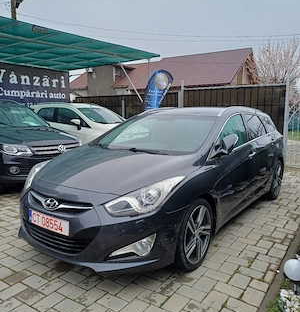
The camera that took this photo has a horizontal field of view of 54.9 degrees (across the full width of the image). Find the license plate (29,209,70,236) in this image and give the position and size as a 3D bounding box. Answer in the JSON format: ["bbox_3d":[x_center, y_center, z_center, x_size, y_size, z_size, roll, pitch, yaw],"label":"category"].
[{"bbox_3d":[-0.821,0.528,2.329,0.520,0.110,0.020,6,10,37],"label":"license plate"}]

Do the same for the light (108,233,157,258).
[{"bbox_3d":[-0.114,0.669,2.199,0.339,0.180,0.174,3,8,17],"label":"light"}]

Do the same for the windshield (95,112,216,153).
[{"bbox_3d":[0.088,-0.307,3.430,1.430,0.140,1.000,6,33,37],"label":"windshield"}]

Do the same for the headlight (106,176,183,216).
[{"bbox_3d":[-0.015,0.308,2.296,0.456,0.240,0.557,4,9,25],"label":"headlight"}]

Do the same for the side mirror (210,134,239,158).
[{"bbox_3d":[0.741,-0.105,2.816,0.220,0.190,0.220,6,10,37],"label":"side mirror"}]

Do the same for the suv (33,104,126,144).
[{"bbox_3d":[-2.096,-0.740,8.764,4.170,1.640,1.800,5,9,30],"label":"suv"}]

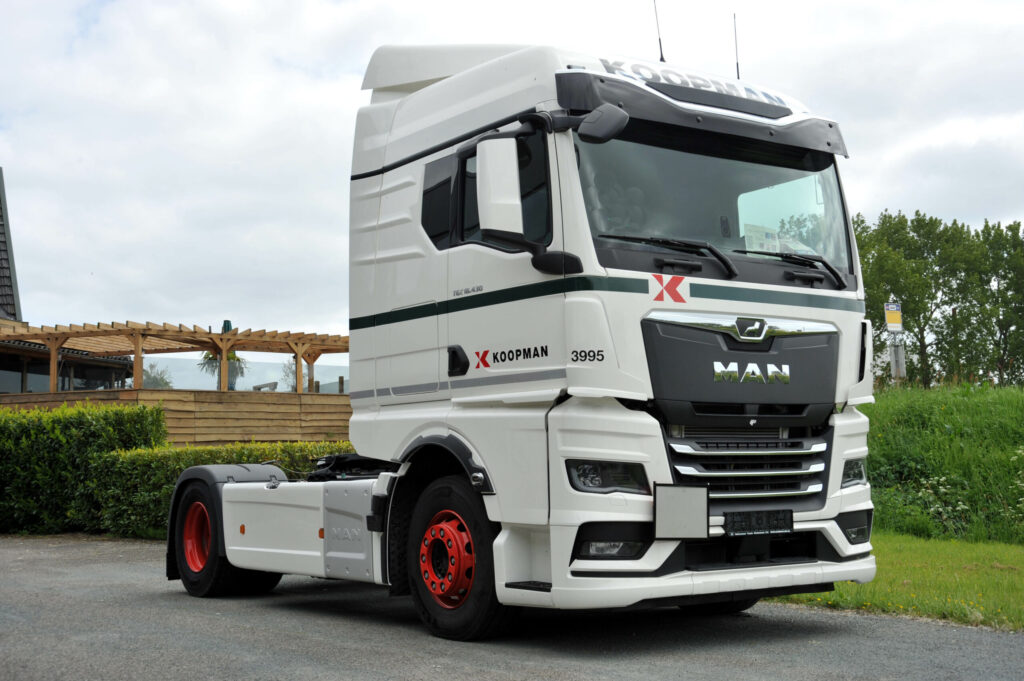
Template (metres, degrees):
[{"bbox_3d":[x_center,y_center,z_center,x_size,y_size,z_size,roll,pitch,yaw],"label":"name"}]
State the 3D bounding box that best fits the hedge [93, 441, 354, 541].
[{"bbox_3d":[-4.187,2.313,19.513,5.494,1.400,1.000,-5,-7,33],"label":"hedge"}]

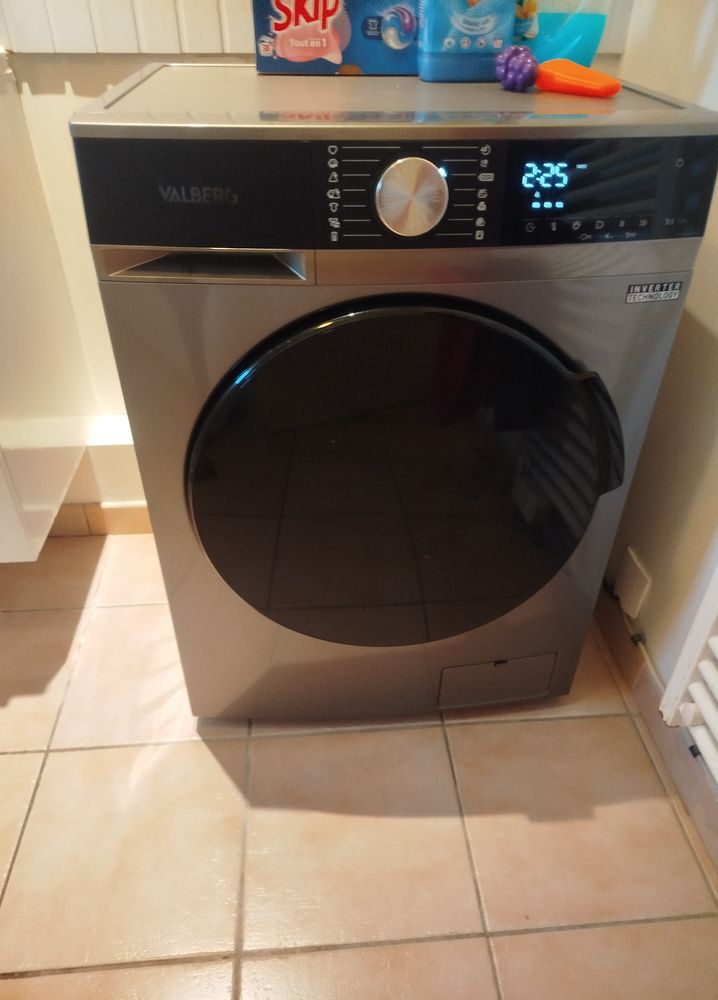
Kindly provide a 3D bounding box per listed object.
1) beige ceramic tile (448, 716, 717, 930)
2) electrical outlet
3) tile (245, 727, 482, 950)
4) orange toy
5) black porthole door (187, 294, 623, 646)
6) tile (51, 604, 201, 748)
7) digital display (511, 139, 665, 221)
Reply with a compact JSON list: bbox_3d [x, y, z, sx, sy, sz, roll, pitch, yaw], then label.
[{"bbox_3d":[0.298,0.445,0.993,0.302,0.012,0.302,-2,36,-4],"label":"beige ceramic tile"},{"bbox_3d":[0.435,0.130,1.101,0.018,0.090,0.078,-2,36,-4],"label":"electrical outlet"},{"bbox_3d":[-0.006,0.457,0.972,0.302,0.012,0.302,-2,36,-4],"label":"tile"},{"bbox_3d":[0.247,-0.470,0.771,0.097,0.033,0.045,19,40,24],"label":"orange toy"},{"bbox_3d":[0.054,-0.005,0.830,0.505,0.487,0.060,-2,36,-4],"label":"black porthole door"},{"bbox_3d":[-0.335,0.290,1.197,0.302,0.012,0.302,-2,36,-4],"label":"tile"},{"bbox_3d":[0.212,-0.301,0.653,0.150,0.074,0.012,-2,36,-4],"label":"digital display"}]

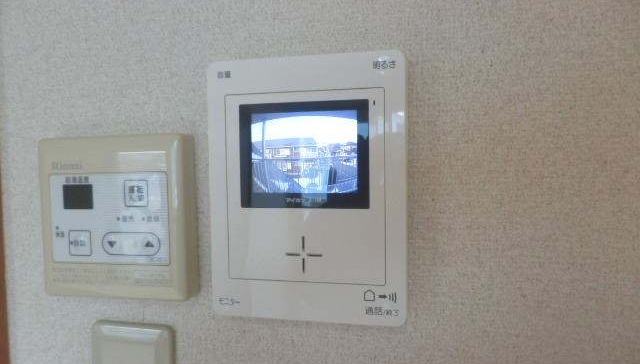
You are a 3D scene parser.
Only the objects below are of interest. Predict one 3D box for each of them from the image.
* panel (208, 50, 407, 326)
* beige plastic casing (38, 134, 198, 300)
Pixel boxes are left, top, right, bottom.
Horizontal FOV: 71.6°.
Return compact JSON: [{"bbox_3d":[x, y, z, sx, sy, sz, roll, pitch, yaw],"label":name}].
[{"bbox_3d":[-0.008,0.005,0.300,0.131,0.173,0.022,0,2,11],"label":"panel"},{"bbox_3d":[-0.149,0.026,0.330,0.117,0.117,0.021,0,2,11],"label":"beige plastic casing"}]

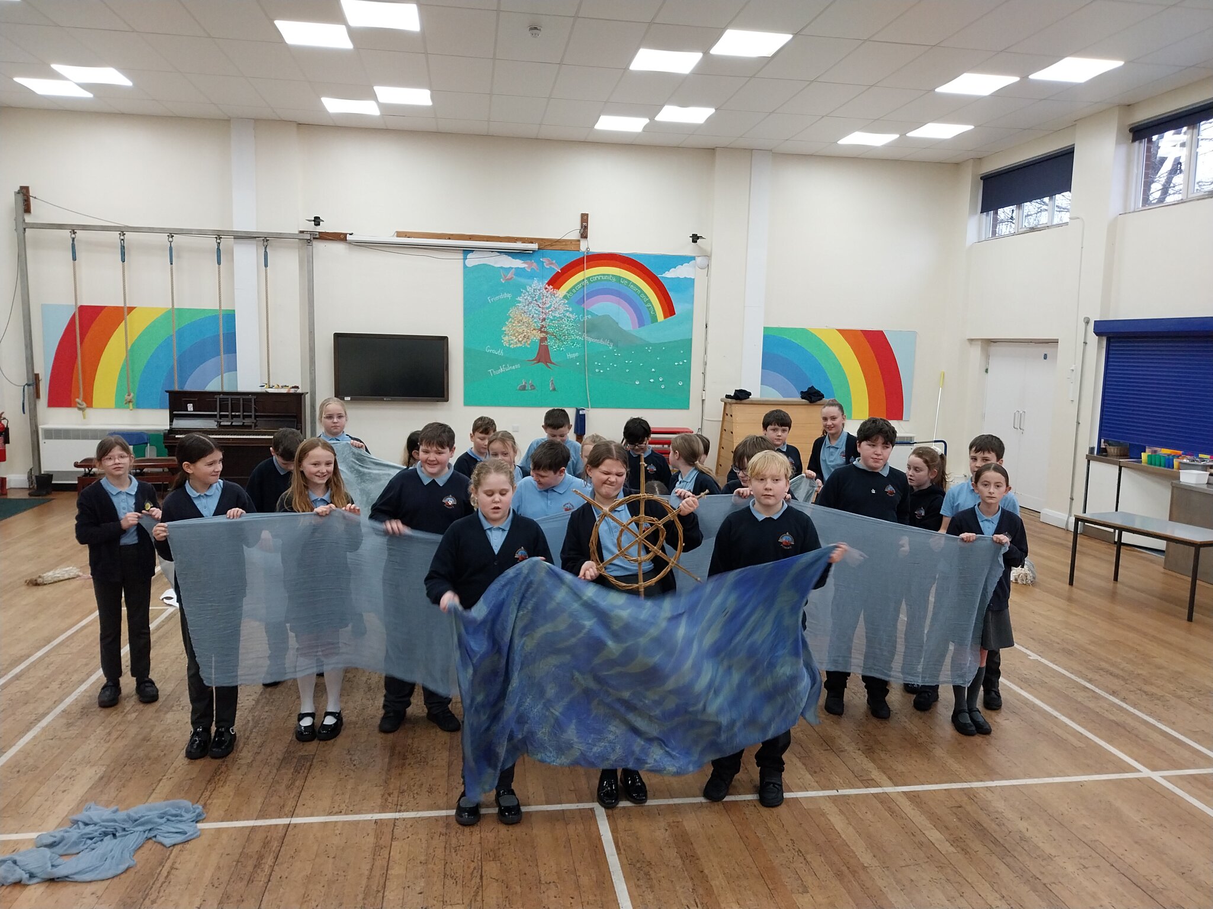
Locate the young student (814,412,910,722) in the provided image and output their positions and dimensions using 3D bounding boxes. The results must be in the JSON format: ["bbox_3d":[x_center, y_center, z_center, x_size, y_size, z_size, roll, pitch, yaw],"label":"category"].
[{"bbox_3d":[1.353,0.594,4.806,0.490,1.550,0.360,2,7,6],"label":"young student"}]

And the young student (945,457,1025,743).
[{"bbox_3d":[1.923,0.725,4.665,0.420,1.370,0.340,2,7,4],"label":"young student"}]

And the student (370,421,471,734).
[{"bbox_3d":[-0.892,0.601,4.464,0.520,1.500,0.400,0,7,-13],"label":"student"}]

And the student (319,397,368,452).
[{"bbox_3d":[-1.665,0.428,5.629,0.430,1.530,0.340,-1,7,-19],"label":"student"}]

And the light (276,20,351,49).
[{"bbox_3d":[-2.442,-3.537,7.658,0.585,0.040,0.585,0,7,-9],"label":"light"}]

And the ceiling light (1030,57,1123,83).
[{"bbox_3d":[4.170,-3.404,8.065,0.600,0.050,0.600,1,7,-9],"label":"ceiling light"}]

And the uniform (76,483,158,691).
[{"bbox_3d":[-2.473,0.643,4.645,0.420,1.050,0.280,-1,7,-20],"label":"uniform"}]

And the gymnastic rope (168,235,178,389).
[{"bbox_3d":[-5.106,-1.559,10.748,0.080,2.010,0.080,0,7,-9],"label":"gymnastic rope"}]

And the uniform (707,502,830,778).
[{"bbox_3d":[0.664,0.795,3.842,0.510,1.190,0.350,2,7,7],"label":"uniform"}]

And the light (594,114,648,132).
[{"bbox_3d":[0.164,-3.808,10.469,0.585,0.040,0.585,0,7,-9],"label":"light"}]

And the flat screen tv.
[{"bbox_3d":[-2.660,-1.080,11.329,1.378,0.807,0.090,0,7,-9],"label":"flat screen tv"}]

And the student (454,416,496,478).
[{"bbox_3d":[-0.827,0.453,6.076,0.420,1.430,0.320,-1,7,-17],"label":"student"}]

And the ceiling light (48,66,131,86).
[{"bbox_3d":[-5.081,-3.789,9.050,0.600,0.050,0.600,0,7,-9],"label":"ceiling light"}]

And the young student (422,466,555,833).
[{"bbox_3d":[-0.451,0.713,3.546,0.480,1.420,0.360,1,7,-6],"label":"young student"}]

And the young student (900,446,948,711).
[{"bbox_3d":[1.756,0.640,5.138,0.420,1.400,0.340,8,10,44],"label":"young student"}]

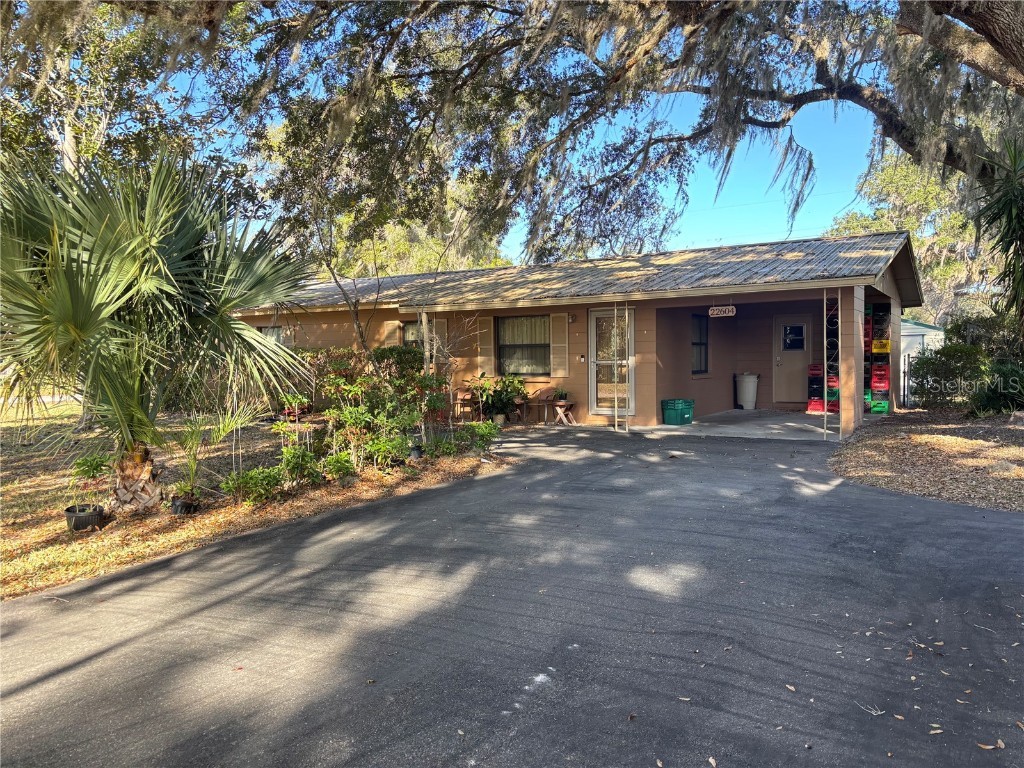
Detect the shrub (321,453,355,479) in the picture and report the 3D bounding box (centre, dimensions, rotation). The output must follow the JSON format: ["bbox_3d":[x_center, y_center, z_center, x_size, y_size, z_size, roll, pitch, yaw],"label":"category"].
[{"bbox_3d":[-2.115,0.989,9.365,0.415,0.290,0.380,-1,2,-13],"label":"shrub"}]

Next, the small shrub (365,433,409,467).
[{"bbox_3d":[-1.644,0.862,10.055,0.551,0.435,0.500,-1,2,-9],"label":"small shrub"}]

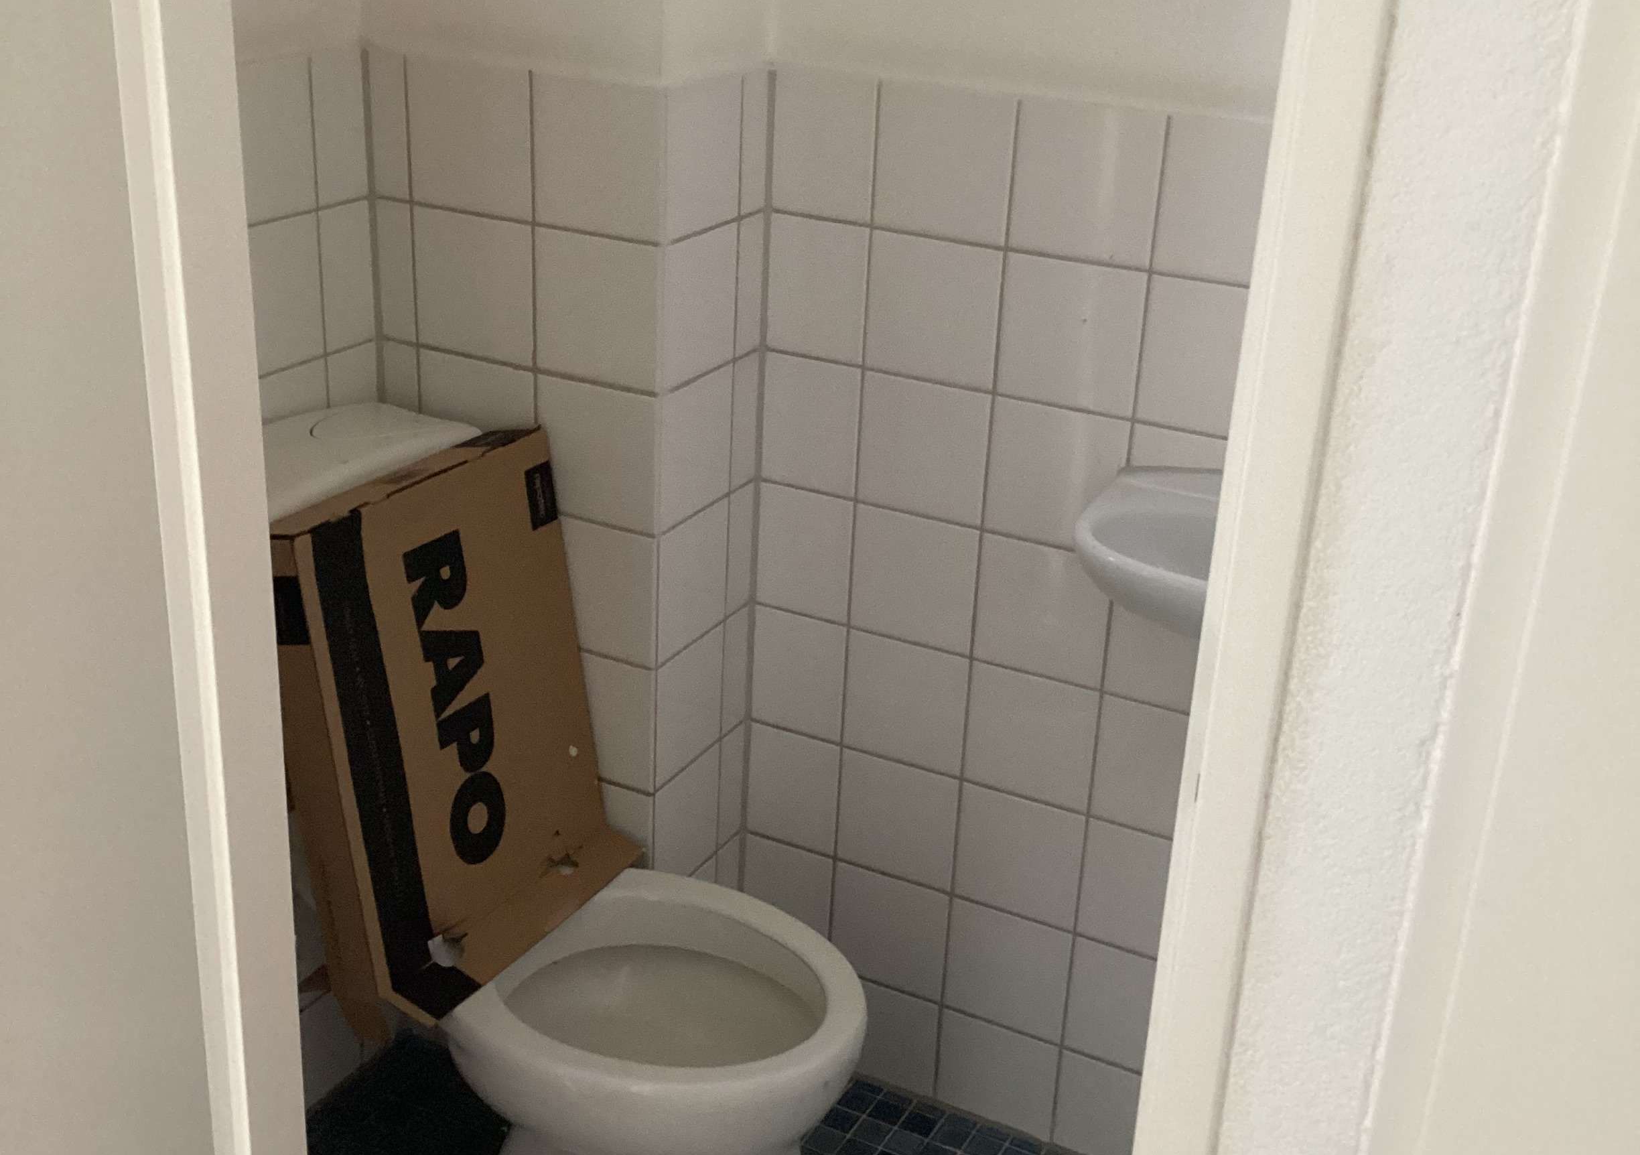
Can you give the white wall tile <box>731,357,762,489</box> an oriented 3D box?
[{"bbox_3d":[-0.087,-0.171,2.150,0.010,0.149,0.053,14,25,24],"label":"white wall tile"}]

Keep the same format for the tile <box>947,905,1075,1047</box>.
[{"bbox_3d":[0.219,0.454,2.268,0.148,0.148,0.010,14,25,24],"label":"tile"}]

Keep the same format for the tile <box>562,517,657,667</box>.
[{"bbox_3d":[-0.237,0.010,2.094,0.148,0.149,0.010,14,25,24],"label":"tile"}]

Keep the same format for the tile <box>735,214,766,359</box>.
[{"bbox_3d":[-0.080,-0.311,2.088,0.009,0.149,0.050,14,26,24],"label":"tile"}]

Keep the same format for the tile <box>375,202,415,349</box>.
[{"bbox_3d":[-0.447,-0.326,2.083,0.047,0.149,0.010,14,25,24],"label":"tile"}]

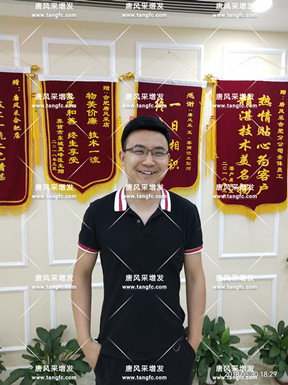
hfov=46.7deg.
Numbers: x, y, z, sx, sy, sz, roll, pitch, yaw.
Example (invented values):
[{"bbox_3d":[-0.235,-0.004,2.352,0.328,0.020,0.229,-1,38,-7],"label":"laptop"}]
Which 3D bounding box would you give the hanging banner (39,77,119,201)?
[{"bbox_3d":[-0.425,-0.346,2.260,0.530,0.845,0.040,-1,6,-8],"label":"hanging banner"}]

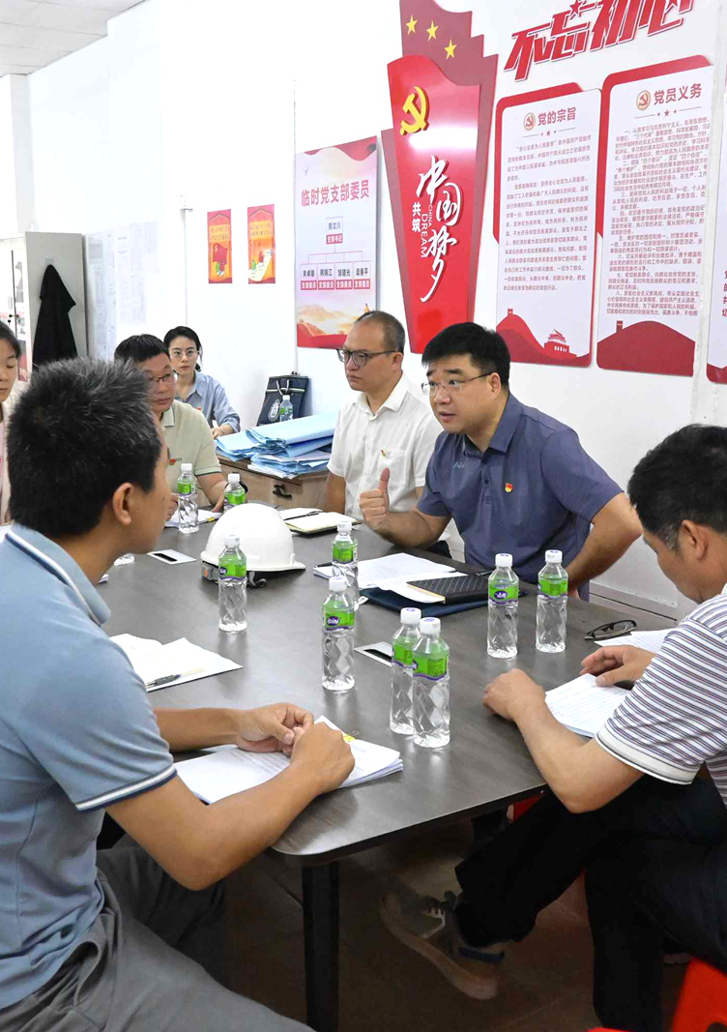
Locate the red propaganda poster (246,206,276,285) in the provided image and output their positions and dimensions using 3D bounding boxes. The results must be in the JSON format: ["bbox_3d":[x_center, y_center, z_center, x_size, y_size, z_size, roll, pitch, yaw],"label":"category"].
[{"bbox_3d":[-0.499,-1.325,5.476,0.010,0.370,0.268,-7,14,-33],"label":"red propaganda poster"}]

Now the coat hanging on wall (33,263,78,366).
[{"bbox_3d":[-2.037,-1.224,7.380,0.333,0.850,0.140,-7,14,-33],"label":"coat hanging on wall"}]

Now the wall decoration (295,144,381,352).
[{"bbox_3d":[-0.136,-1.204,5.044,0.015,0.893,0.697,-7,14,-32],"label":"wall decoration"}]

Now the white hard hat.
[{"bbox_3d":[-0.266,0.061,2.690,0.258,0.158,0.212,2,11,-16],"label":"white hard hat"}]

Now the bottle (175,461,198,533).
[{"bbox_3d":[-0.492,-0.050,3.144,0.057,0.190,0.057,-7,14,-33],"label":"bottle"}]

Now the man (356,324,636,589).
[{"bbox_3d":[0.345,0.231,2.708,0.630,1.340,0.760,11,15,41],"label":"man"}]

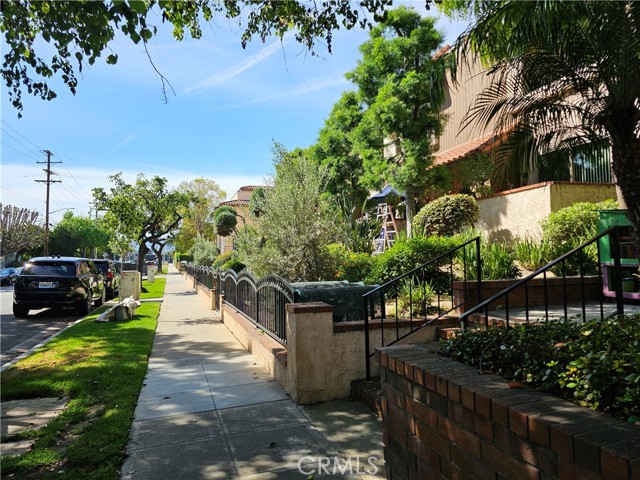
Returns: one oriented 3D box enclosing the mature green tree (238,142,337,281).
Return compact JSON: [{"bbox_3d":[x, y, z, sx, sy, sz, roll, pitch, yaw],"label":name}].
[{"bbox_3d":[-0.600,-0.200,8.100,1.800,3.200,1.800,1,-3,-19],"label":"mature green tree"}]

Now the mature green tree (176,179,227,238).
[{"bbox_3d":[-11.705,-1.729,42.000,4.940,8.690,4.940,-1,-3,0],"label":"mature green tree"}]

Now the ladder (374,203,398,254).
[{"bbox_3d":[2.143,-0.290,13.700,0.600,1.760,0.950,-3,-4,38],"label":"ladder"}]

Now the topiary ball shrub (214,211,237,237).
[{"bbox_3d":[-4.445,-0.776,20.000,1.030,1.220,1.030,-1,-3,0],"label":"topiary ball shrub"}]

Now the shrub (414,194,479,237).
[{"bbox_3d":[3.154,-0.573,10.600,1.600,1.120,1.520,-1,-3,0],"label":"shrub"}]

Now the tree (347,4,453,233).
[{"bbox_3d":[2.363,-3.387,12.800,3.130,7.290,3.130,-1,-3,0],"label":"tree"}]

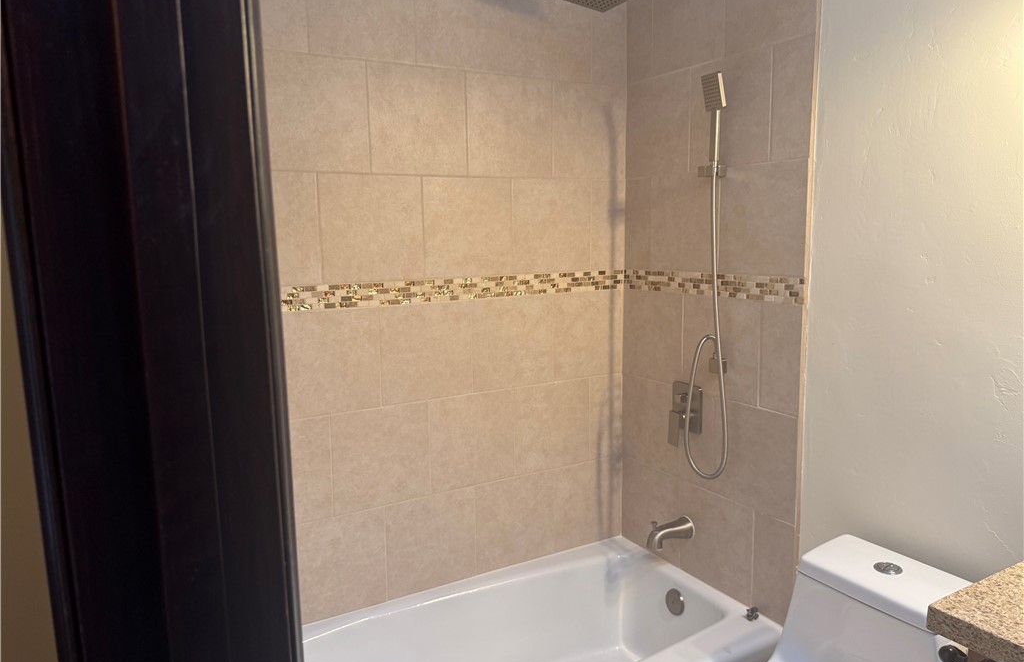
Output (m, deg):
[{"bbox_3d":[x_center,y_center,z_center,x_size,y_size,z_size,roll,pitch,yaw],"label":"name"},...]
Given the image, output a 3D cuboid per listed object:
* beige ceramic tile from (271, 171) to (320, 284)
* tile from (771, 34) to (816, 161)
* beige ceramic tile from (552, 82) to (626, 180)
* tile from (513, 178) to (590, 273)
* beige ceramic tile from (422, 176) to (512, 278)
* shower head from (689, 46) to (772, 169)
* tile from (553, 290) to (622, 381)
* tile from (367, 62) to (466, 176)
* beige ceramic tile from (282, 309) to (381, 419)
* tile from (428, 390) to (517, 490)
[{"bbox_3d":[-0.666,-0.273,1.898,0.303,0.303,0.010,-5,9,-29],"label":"beige ceramic tile"},{"bbox_3d":[0.737,-0.603,1.864,0.010,0.309,0.127,-6,9,-29],"label":"tile"},{"bbox_3d":[0.259,-0.664,2.378,0.285,0.307,0.010,-5,9,-29],"label":"beige ceramic tile"},{"bbox_3d":[0.133,-0.346,2.346,0.305,0.304,0.010,-5,9,-29],"label":"tile"},{"bbox_3d":[-0.134,-0.324,2.210,0.306,0.304,0.010,-6,9,-29],"label":"beige ceramic tile"},{"bbox_3d":[0.568,-0.598,2.009,0.049,0.247,0.071,-5,9,-29],"label":"shower head"},{"bbox_3d":[0.268,0.014,2.468,0.293,0.302,0.010,-5,9,-29],"label":"tile"},{"bbox_3d":[-0.273,-0.617,2.092,0.306,0.309,0.010,-6,9,-29],"label":"tile"},{"bbox_3d":[-0.521,0.088,2.026,0.301,0.302,0.010,-5,9,-29],"label":"beige ceramic tile"},{"bbox_3d":[-0.125,0.354,2.298,0.305,0.300,0.010,-5,9,-29],"label":"tile"}]

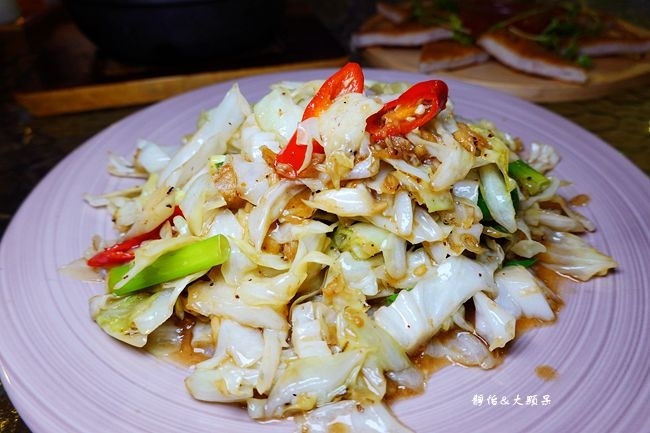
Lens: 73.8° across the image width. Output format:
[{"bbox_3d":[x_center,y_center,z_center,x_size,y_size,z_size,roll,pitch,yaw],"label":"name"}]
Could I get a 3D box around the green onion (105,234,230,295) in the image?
[{"bbox_3d":[-0.058,0.018,0.161,0.045,0.011,0.012,-16,41,0],"label":"green onion"}]

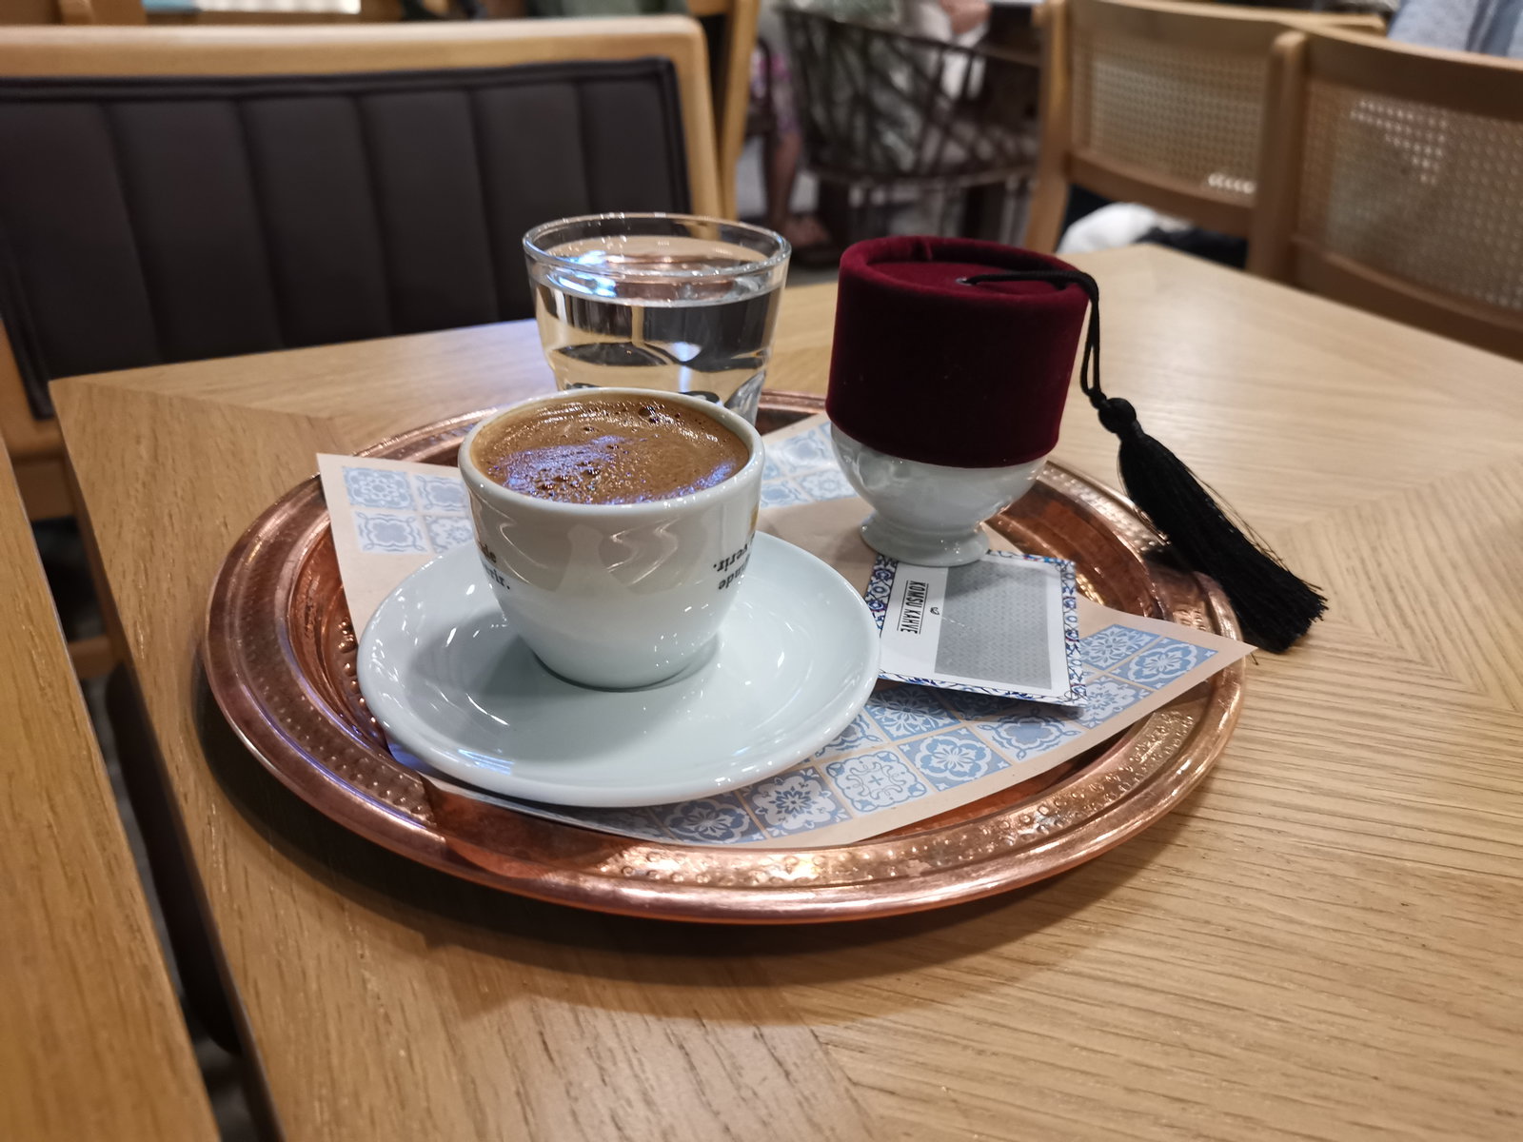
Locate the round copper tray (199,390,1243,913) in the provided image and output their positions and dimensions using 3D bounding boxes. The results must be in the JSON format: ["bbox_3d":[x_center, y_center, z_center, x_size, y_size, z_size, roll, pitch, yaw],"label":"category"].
[{"bbox_3d":[-0.008,0.003,0.338,0.275,0.018,0.275,3,29,-1],"label":"round copper tray"}]

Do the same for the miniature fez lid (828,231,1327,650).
[{"bbox_3d":[0.091,-0.039,0.344,0.153,0.086,0.072,17,32,23],"label":"miniature fez lid"}]

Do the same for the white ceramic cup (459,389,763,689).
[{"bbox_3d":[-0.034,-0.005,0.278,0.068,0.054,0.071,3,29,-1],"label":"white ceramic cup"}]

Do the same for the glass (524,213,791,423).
[{"bbox_3d":[-0.033,-0.060,0.373,0.078,0.086,0.078,3,29,-1],"label":"glass"}]

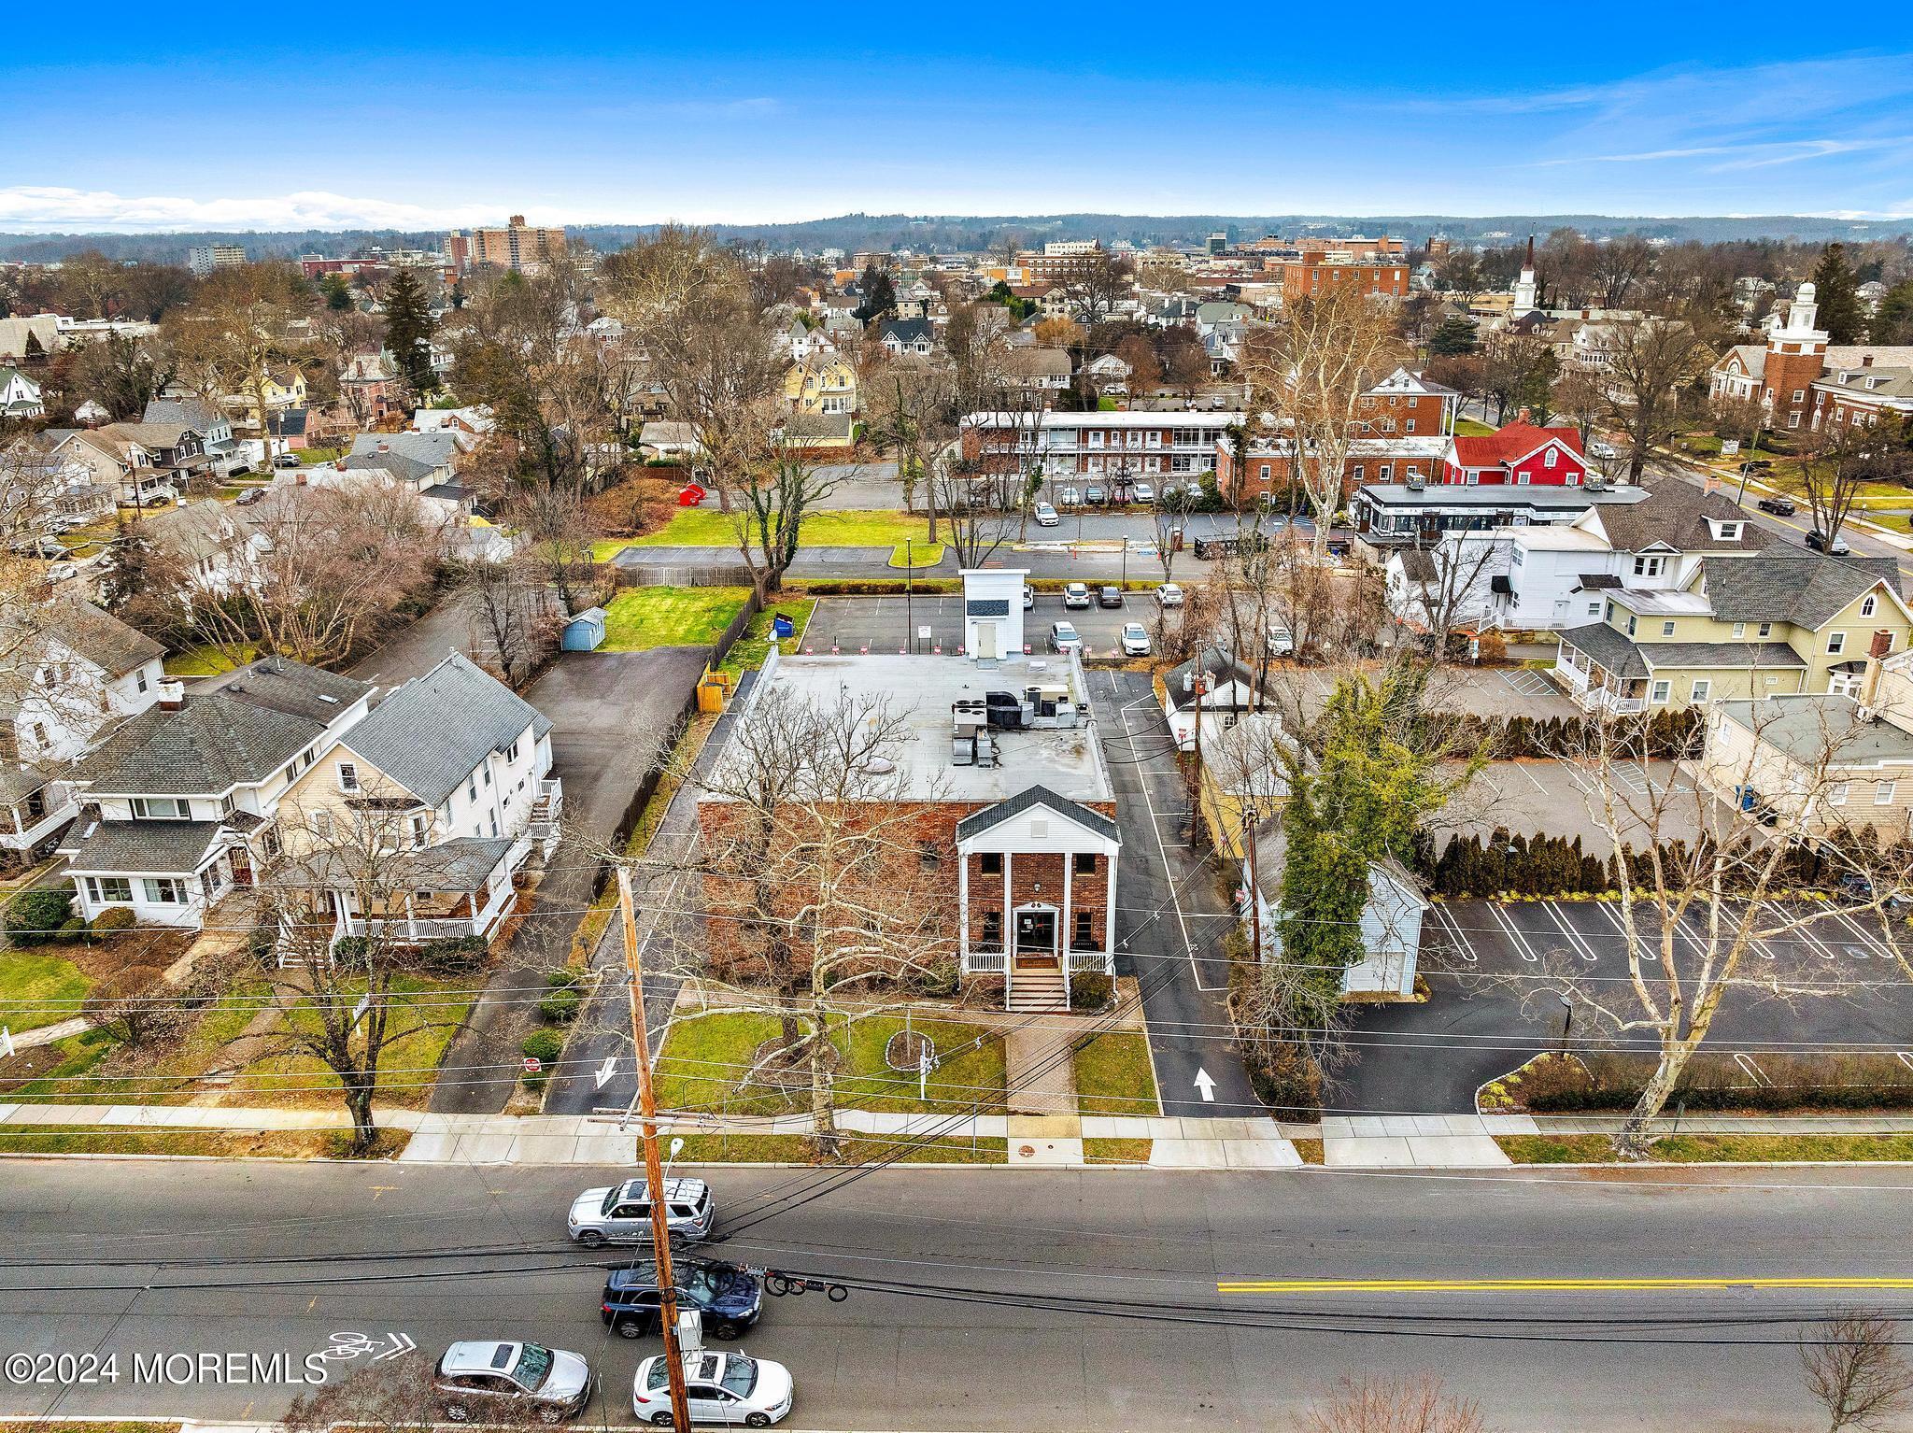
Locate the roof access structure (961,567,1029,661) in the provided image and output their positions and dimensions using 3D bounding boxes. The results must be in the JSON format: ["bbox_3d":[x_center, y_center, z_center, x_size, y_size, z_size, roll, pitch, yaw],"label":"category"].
[{"bbox_3d":[2.272,-6.291,77.637,4.000,4.900,3.700,0,20,1],"label":"roof access structure"}]

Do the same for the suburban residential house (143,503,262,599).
[{"bbox_3d":[-68.587,-14.231,119.554,9.000,8.900,10.500,0,20,1],"label":"suburban residential house"}]

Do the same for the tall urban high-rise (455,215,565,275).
[{"bbox_3d":[-348.307,-363.778,1040.337,72.000,50.000,24.000,0,20,1],"label":"tall urban high-rise"}]

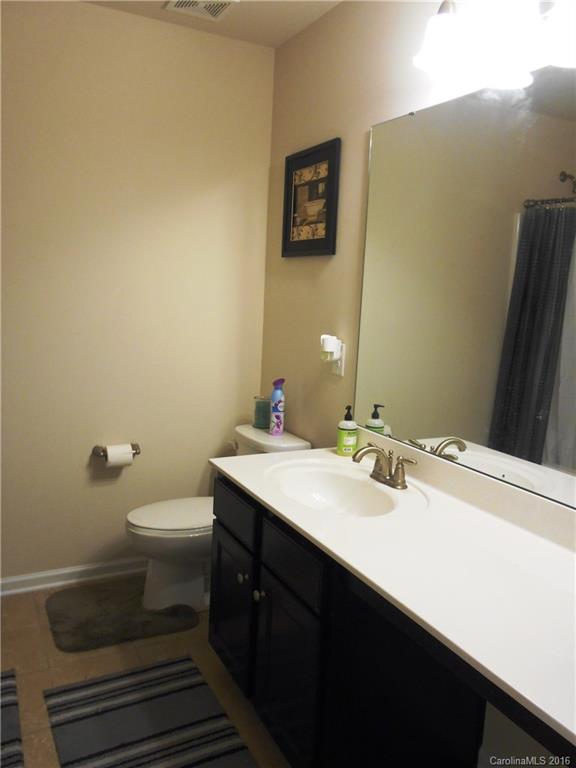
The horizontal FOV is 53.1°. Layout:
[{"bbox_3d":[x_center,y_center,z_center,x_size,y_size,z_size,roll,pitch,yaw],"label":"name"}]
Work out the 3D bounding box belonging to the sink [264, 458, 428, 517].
[{"bbox_3d":[0.158,0.380,1.820,0.430,0.140,0.540,-2,10,-29],"label":"sink"}]

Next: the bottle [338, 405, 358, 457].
[{"bbox_3d":[0.222,0.174,2.132,0.073,0.184,0.075,5,9,15],"label":"bottle"}]

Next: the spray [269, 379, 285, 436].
[{"bbox_3d":[-0.043,0.106,2.581,0.058,0.240,0.058,3,9,0],"label":"spray"}]

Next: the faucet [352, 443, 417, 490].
[{"bbox_3d":[0.284,0.255,1.851,0.180,0.122,0.240,-2,10,-29],"label":"faucet"}]

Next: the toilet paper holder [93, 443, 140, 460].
[{"bbox_3d":[-0.759,0.301,2.569,0.205,0.058,0.082,-2,10,-29],"label":"toilet paper holder"}]

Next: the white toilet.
[{"bbox_3d":[-0.325,0.586,2.502,0.735,0.705,0.430,-2,10,-29],"label":"white toilet"}]

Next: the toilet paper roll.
[{"bbox_3d":[-0.743,0.319,2.552,0.107,0.096,0.096,-2,10,-29],"label":"toilet paper roll"}]

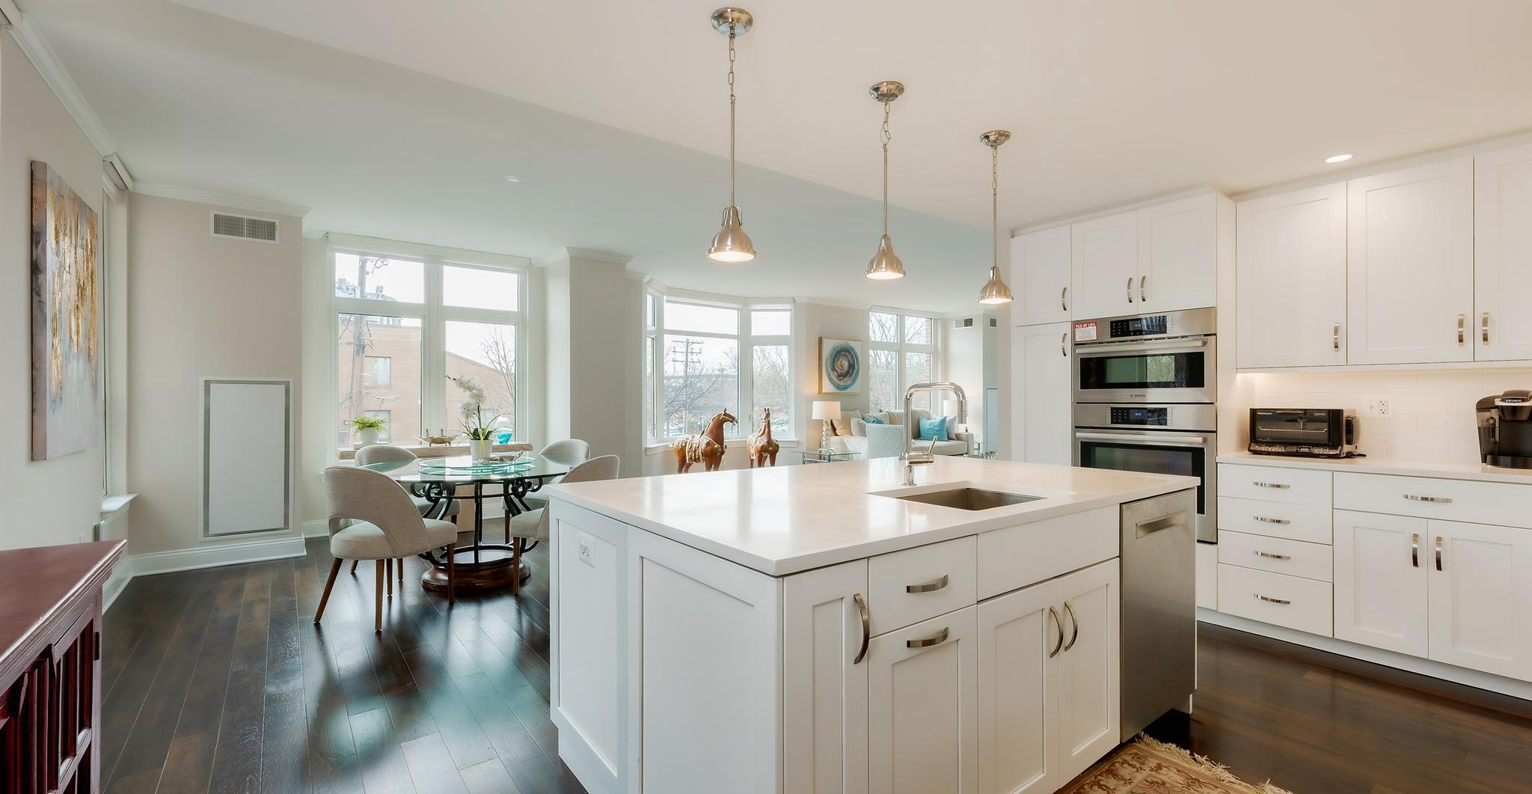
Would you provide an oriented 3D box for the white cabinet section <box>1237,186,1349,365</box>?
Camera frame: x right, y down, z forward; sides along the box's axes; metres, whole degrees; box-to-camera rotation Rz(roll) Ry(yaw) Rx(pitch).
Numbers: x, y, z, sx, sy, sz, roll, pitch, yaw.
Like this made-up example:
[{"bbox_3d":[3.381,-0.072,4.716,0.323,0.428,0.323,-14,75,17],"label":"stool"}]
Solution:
[{"bbox_3d":[2.910,-0.611,3.271,0.330,0.932,0.447,0,0,-39],"label":"white cabinet section"}]

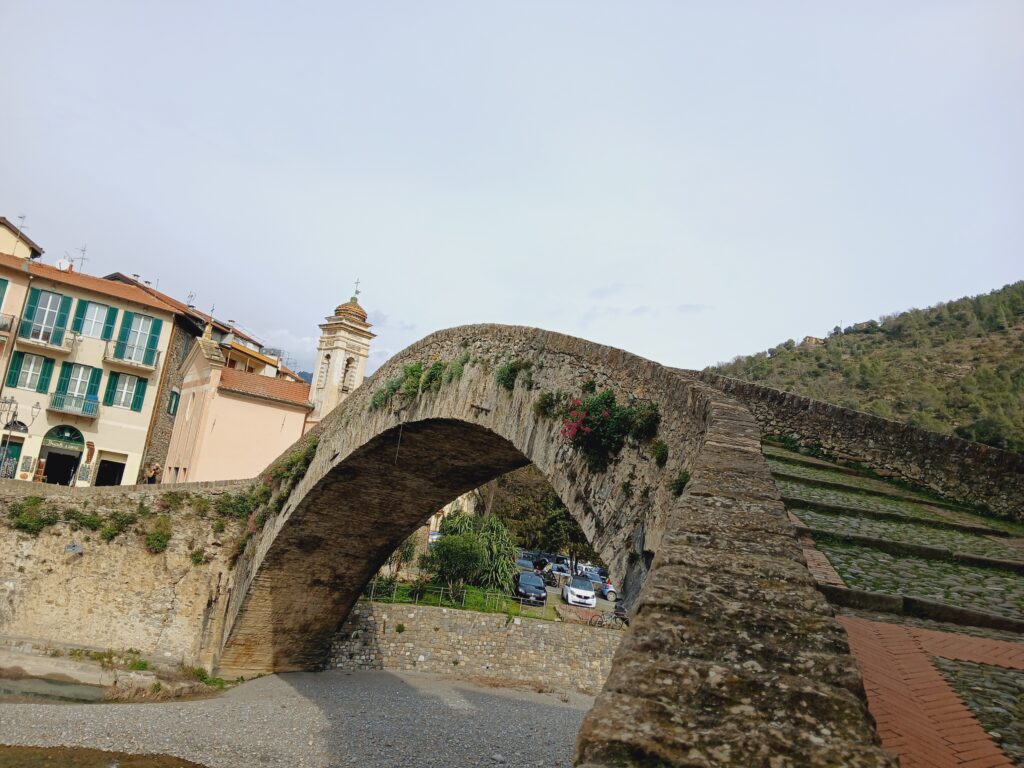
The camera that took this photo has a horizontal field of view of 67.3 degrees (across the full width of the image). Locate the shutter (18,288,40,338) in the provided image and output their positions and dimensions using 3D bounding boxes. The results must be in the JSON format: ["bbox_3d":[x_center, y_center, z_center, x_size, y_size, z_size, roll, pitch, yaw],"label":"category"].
[{"bbox_3d":[-23.996,-3.516,38.294,0.460,2.568,0.050,15,-16,-34],"label":"shutter"}]

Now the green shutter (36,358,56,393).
[{"bbox_3d":[-22.890,-0.380,37.800,0.470,1.760,0.060,15,-14,-34],"label":"green shutter"}]

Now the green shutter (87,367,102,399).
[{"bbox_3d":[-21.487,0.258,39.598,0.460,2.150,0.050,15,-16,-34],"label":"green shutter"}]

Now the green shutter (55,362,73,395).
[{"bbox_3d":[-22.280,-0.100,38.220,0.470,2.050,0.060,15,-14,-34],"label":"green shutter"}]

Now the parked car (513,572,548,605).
[{"bbox_3d":[1.102,12.178,45.800,1.730,1.500,4.000,8,-13,-8],"label":"parked car"}]

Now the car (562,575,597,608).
[{"bbox_3d":[4.033,12.461,46.300,1.670,1.560,2.720,7,-13,-5],"label":"car"}]

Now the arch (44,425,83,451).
[{"bbox_3d":[-22.190,2.620,38.020,1.880,1.170,0.250,15,-14,-34],"label":"arch"}]

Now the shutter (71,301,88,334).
[{"bbox_3d":[-22.238,-3.448,39.593,0.460,1.767,0.050,15,-16,-34],"label":"shutter"}]

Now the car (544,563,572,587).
[{"bbox_3d":[3.428,13.747,55.500,1.750,1.500,4.100,7,-13,-6],"label":"car"}]

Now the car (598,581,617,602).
[{"bbox_3d":[7.602,13.420,49.715,3.600,1.500,1.650,8,-11,-3],"label":"car"}]

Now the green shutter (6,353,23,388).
[{"bbox_3d":[-23.940,-0.690,37.060,0.460,1.760,0.060,15,-14,-34],"label":"green shutter"}]

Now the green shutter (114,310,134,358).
[{"bbox_3d":[-20.170,-2.540,40.030,0.470,2.500,0.060,15,-14,-34],"label":"green shutter"}]

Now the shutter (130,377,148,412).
[{"bbox_3d":[-19.460,0.560,40.220,0.480,1.780,0.060,15,-14,-34],"label":"shutter"}]

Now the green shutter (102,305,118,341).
[{"bbox_3d":[-20.710,-3.070,39.680,0.460,1.760,0.060,15,-14,-34],"label":"green shutter"}]

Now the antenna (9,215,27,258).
[{"bbox_3d":[-26.759,-7.998,41.703,0.620,2.311,0.500,15,-16,-34],"label":"antenna"}]

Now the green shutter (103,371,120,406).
[{"bbox_3d":[-20.843,0.273,40.075,0.460,1.783,0.050,15,-16,-34],"label":"green shutter"}]

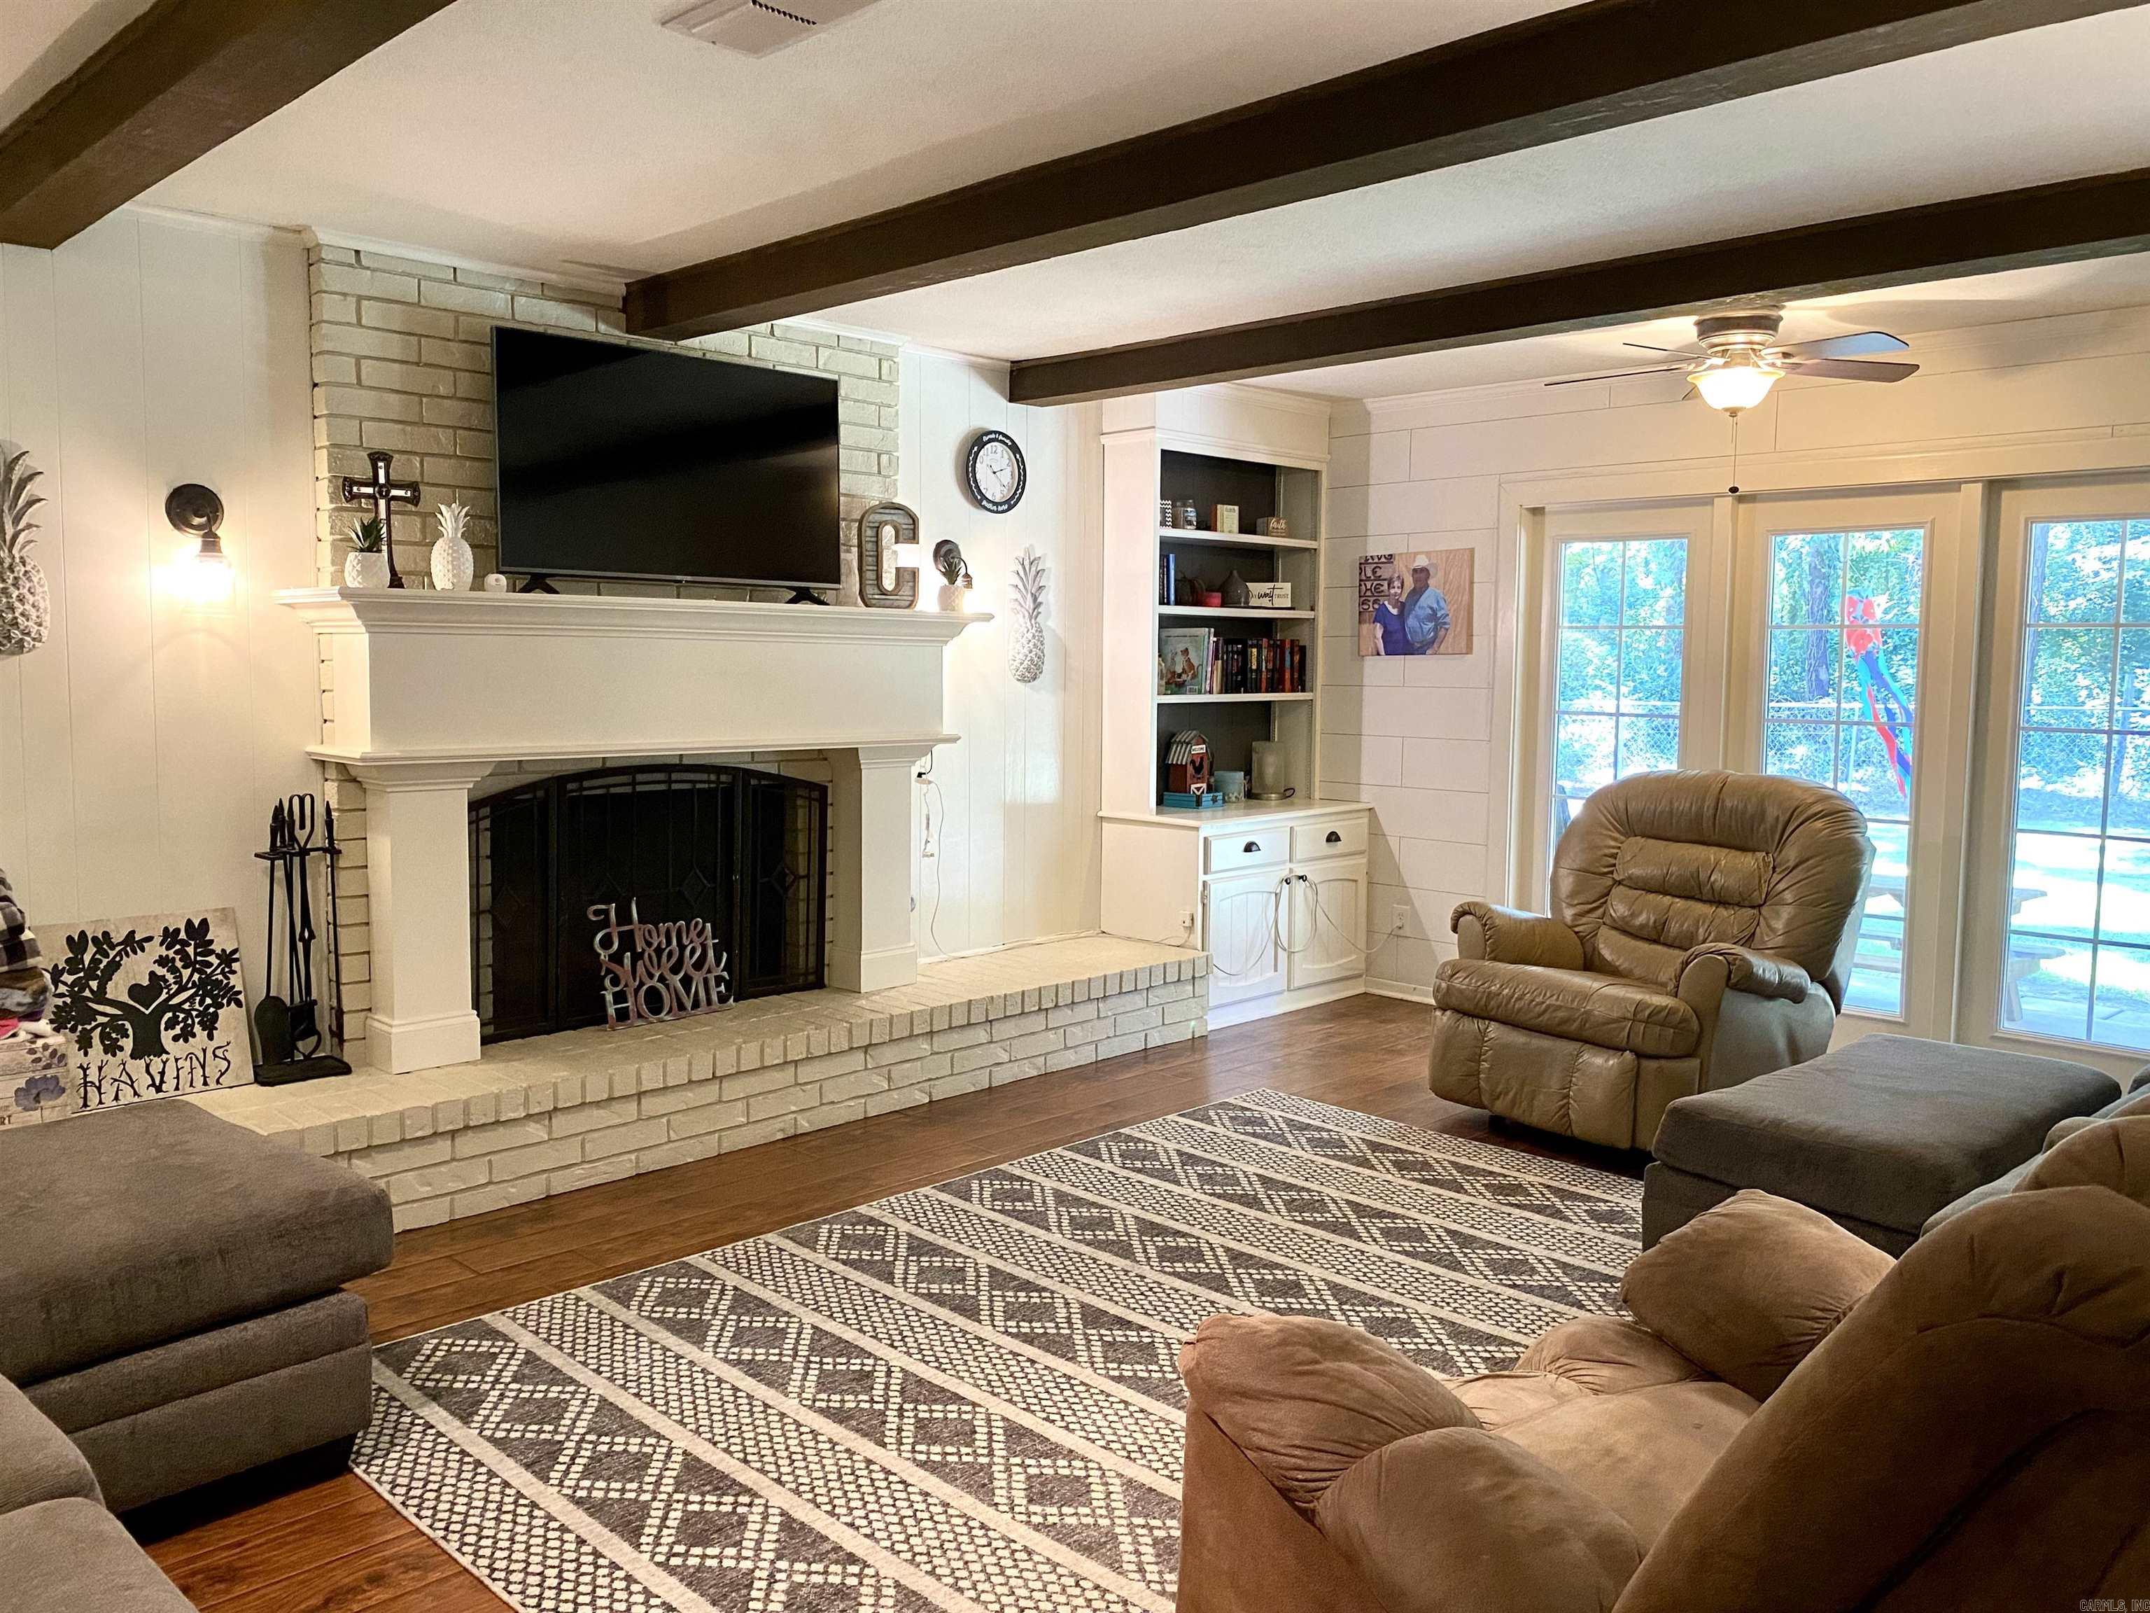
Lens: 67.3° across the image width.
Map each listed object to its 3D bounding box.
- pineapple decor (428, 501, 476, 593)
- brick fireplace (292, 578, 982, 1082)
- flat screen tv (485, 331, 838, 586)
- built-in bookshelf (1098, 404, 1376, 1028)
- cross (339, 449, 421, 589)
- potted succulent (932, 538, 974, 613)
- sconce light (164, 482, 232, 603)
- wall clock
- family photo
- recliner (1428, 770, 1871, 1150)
[{"bbox_3d":[-1.604,-0.660,4.150,0.115,0.232,0.118,6,7,44],"label":"pineapple decor"},{"bbox_3d":[-1.142,0.028,4.701,0.420,1.215,2.070,6,7,44],"label":"brick fireplace"},{"bbox_3d":[-1.135,-0.946,4.596,0.080,0.645,1.115,6,7,44],"label":"flat screen tv"},{"bbox_3d":[0.666,-0.409,6.468,0.560,2.410,1.015,6,7,44],"label":"built-in bookshelf"},{"bbox_3d":[-1.741,-0.720,4.089,0.070,0.350,0.195,6,7,44],"label":"cross"},{"bbox_3d":[-0.391,-0.727,5.233,0.120,0.205,0.125,6,7,44],"label":"potted succulent"},{"bbox_3d":[-2.097,-0.633,3.898,0.150,0.290,0.130,6,7,44],"label":"sconce light"},{"bbox_3d":[-0.292,-1.197,5.769,0.050,0.300,0.298,6,7,44],"label":"wall clock"},{"bbox_3d":[1.349,-0.809,6.453,0.525,0.410,0.035,6,7,44],"label":"family photo"},{"bbox_3d":[1.722,0.434,4.841,0.950,1.050,0.960,-3,6,-36],"label":"recliner"}]

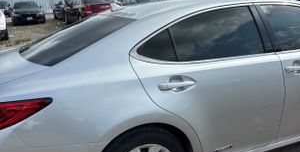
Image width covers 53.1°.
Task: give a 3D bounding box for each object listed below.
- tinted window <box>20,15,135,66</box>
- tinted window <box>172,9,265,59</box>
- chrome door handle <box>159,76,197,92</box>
[{"bbox_3d":[-0.652,-0.339,2.506,0.800,0.100,1.200,-31,22,-11],"label":"tinted window"},{"bbox_3d":[0.472,-0.305,2.134,0.730,0.360,0.060,-9,-12,-19],"label":"tinted window"},{"bbox_3d":[0.179,0.057,1.952,0.260,0.085,0.060,-9,16,-19],"label":"chrome door handle"}]

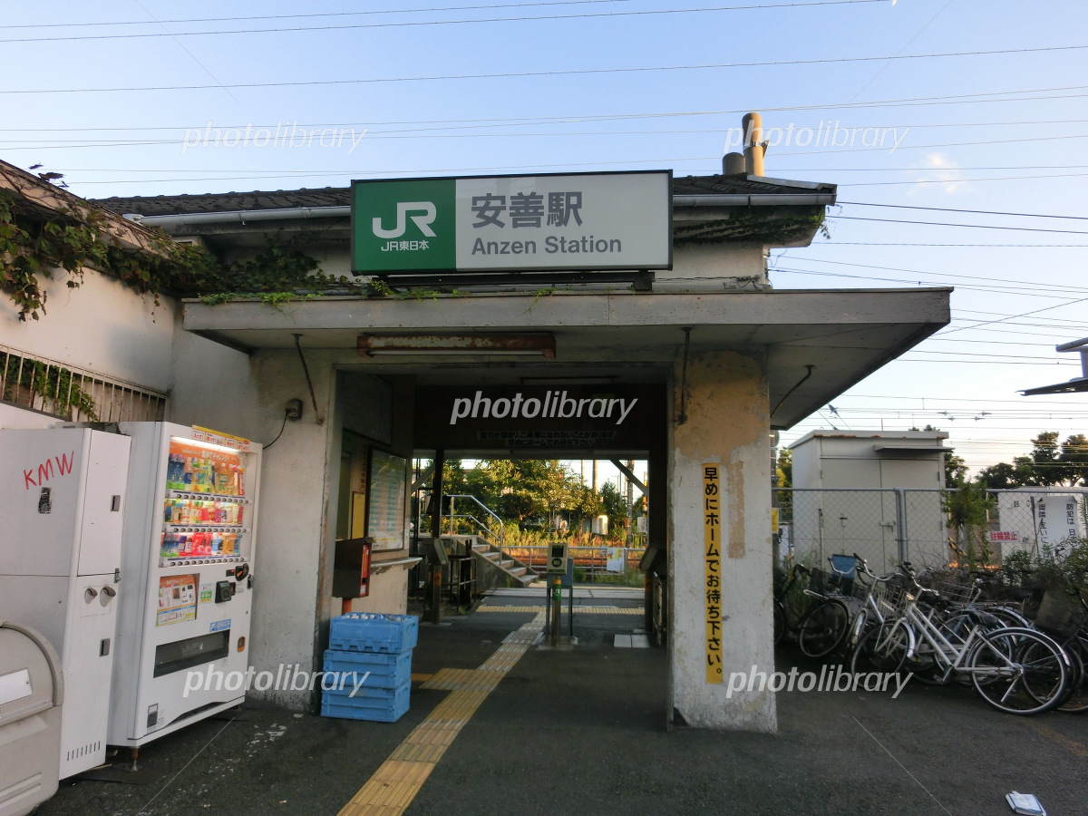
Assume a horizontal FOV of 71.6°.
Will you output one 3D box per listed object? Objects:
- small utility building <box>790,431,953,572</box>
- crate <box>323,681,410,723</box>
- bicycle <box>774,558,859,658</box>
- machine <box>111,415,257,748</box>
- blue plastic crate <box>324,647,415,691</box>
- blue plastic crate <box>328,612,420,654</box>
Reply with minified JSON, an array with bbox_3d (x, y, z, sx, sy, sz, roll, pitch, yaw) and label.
[{"bbox_3d":[4.964,1.670,11.511,1.929,2.540,1.850,0,-8,5],"label":"small utility building"},{"bbox_3d":[-1.236,2.056,5.325,0.535,0.210,0.310,-1,-9,11],"label":"crate"},{"bbox_3d":[3.130,2.080,7.740,1.700,1.050,0.550,-5,-10,36],"label":"bicycle"},{"bbox_3d":[-2.472,1.066,4.790,0.740,1.810,1.093,-1,-9,8],"label":"machine"},{"bbox_3d":[-1.233,1.841,5.360,0.535,0.225,0.310,-1,-9,11],"label":"blue plastic crate"},{"bbox_3d":[-1.246,1.661,5.582,0.560,0.220,0.330,-1,-8,13],"label":"blue plastic crate"}]

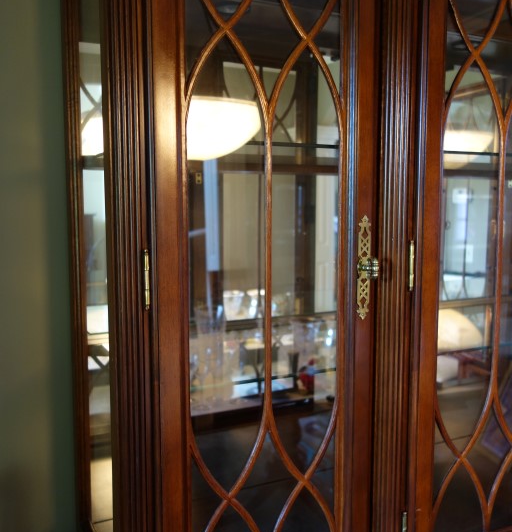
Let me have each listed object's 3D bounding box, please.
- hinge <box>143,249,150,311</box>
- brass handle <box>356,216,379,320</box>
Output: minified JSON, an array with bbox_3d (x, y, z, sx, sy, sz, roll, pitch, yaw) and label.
[{"bbox_3d":[-0.138,0.017,0.753,0.008,0.077,0.008,-3,7,-26],"label":"hinge"},{"bbox_3d":[0.170,0.004,0.891,0.030,0.157,0.027,-3,7,-26],"label":"brass handle"}]

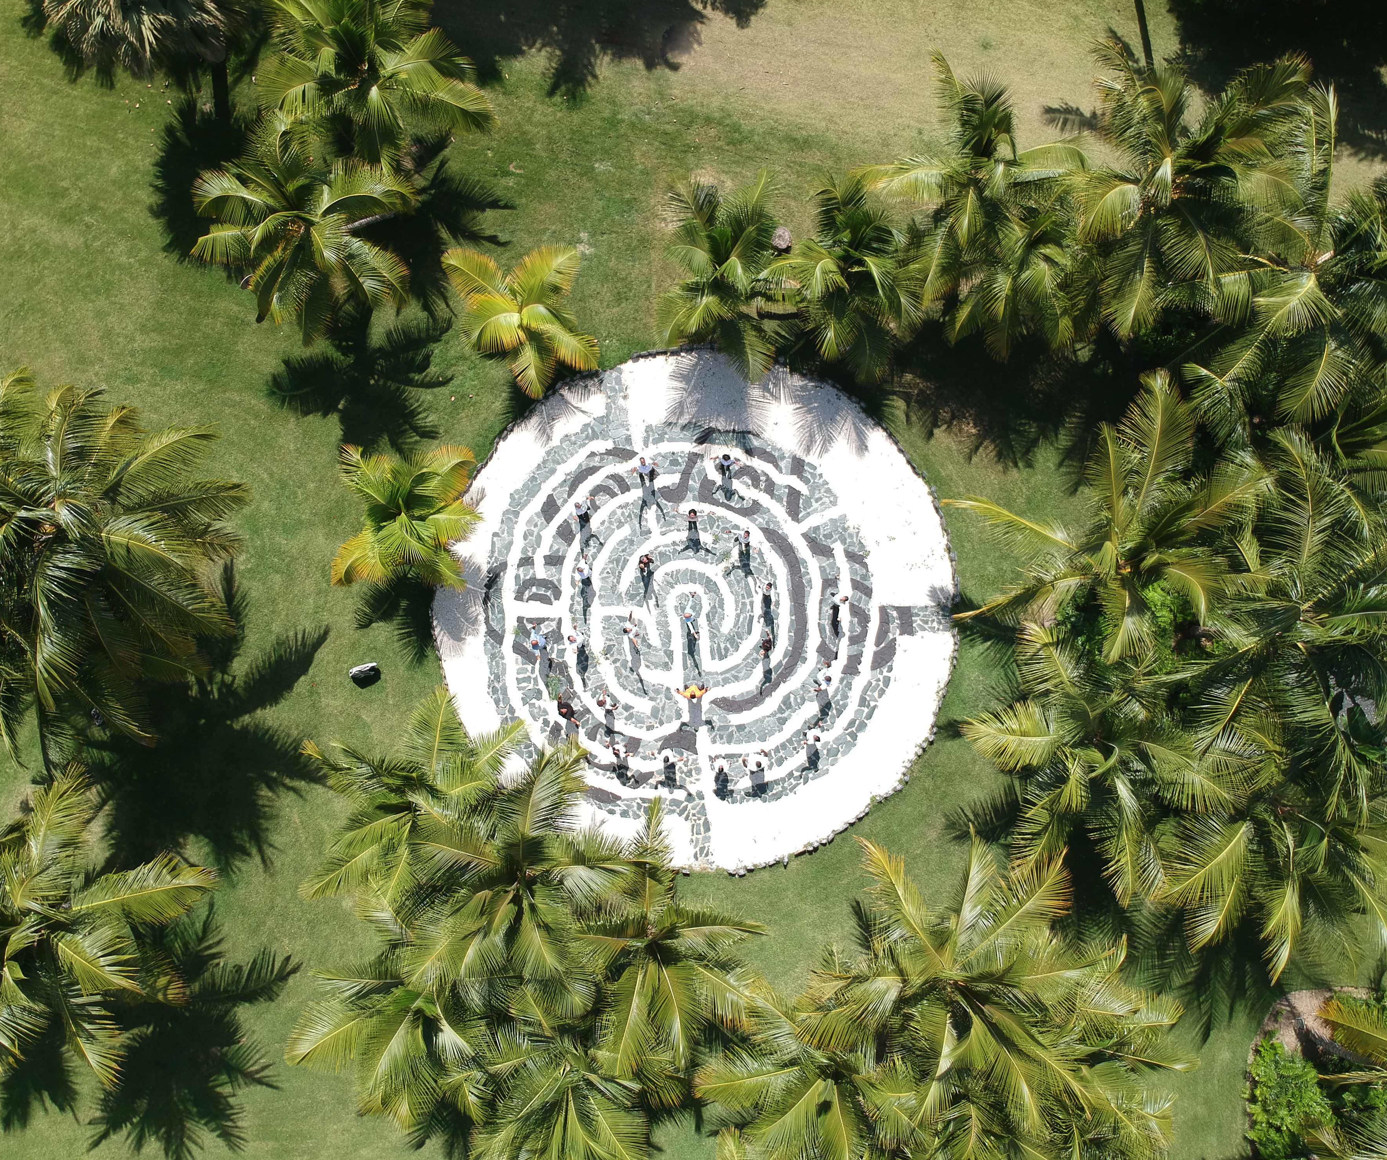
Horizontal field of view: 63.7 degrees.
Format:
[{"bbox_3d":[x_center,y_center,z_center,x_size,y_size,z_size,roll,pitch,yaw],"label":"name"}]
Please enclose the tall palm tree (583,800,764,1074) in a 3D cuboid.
[{"bbox_3d":[-0.561,9.708,31.345,4.920,6.100,7.310,0,86,0],"label":"tall palm tree"}]

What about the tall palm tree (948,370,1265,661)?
[{"bbox_3d":[11.405,-1.684,32.056,8.750,6.200,7.800,0,86,0],"label":"tall palm tree"}]

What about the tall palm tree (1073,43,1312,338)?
[{"bbox_3d":[13.455,-10.345,31.860,6.440,7.800,7.730,0,86,0],"label":"tall palm tree"}]

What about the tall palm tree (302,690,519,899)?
[{"bbox_3d":[-7.689,5.899,31.742,6.080,5.900,5.680,0,86,0],"label":"tall palm tree"}]

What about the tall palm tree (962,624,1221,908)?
[{"bbox_3d":[13.069,6.157,37.857,8.510,8.500,9.210,0,85,0],"label":"tall palm tree"}]

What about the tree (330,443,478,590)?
[{"bbox_3d":[-10.586,-2.371,40.461,5.390,4.800,5.440,0,85,0],"label":"tree"}]

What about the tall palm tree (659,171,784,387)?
[{"bbox_3d":[1.023,-11.222,40.633,4.760,6.000,7.300,0,85,0],"label":"tall palm tree"}]

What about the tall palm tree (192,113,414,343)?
[{"bbox_3d":[-11.099,-9.913,33.025,6.320,5.600,6.330,0,86,0],"label":"tall palm tree"}]

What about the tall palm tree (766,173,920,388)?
[{"bbox_3d":[4.306,-8.551,33.071,4.340,5.200,5.790,0,86,0],"label":"tall palm tree"}]

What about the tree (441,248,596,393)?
[{"bbox_3d":[-6.523,-9.892,41.420,5.950,4.200,5.860,0,85,0],"label":"tree"}]

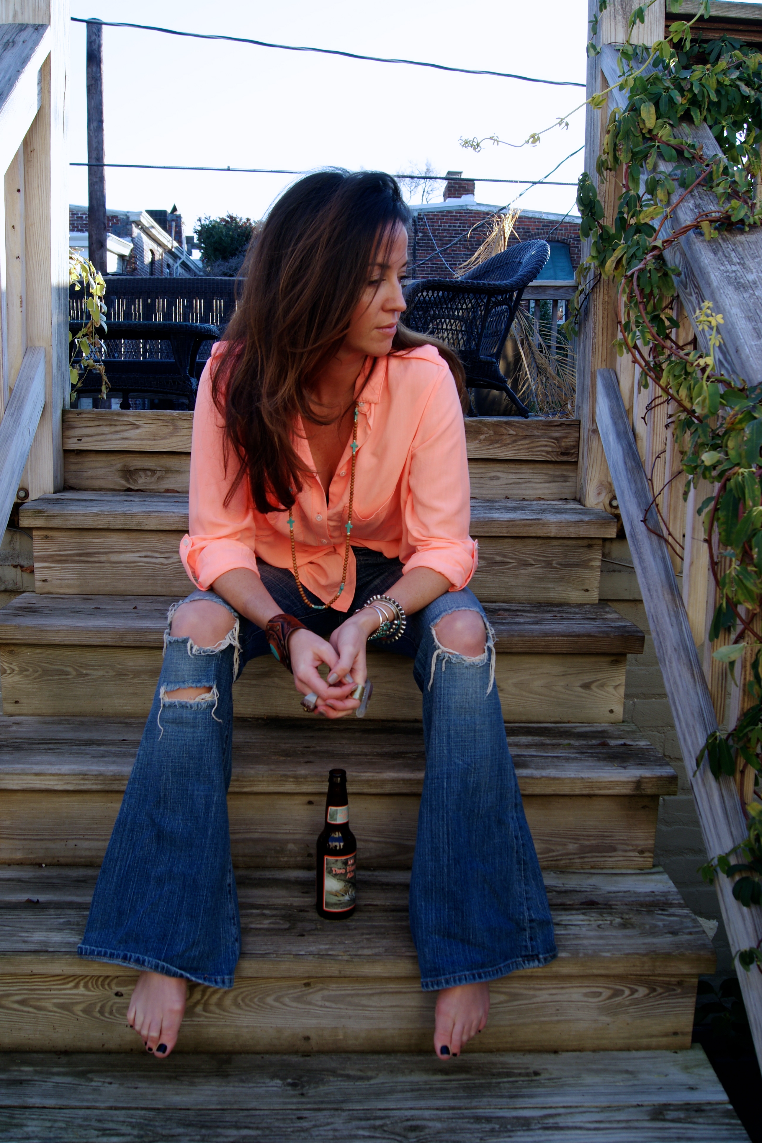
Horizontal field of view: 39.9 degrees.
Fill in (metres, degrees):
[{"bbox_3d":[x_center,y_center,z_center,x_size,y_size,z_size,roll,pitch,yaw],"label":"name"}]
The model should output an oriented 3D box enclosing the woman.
[{"bbox_3d":[-0.084,-0.030,1.639,0.650,1.170,0.860,1,9,-2],"label":"woman"}]

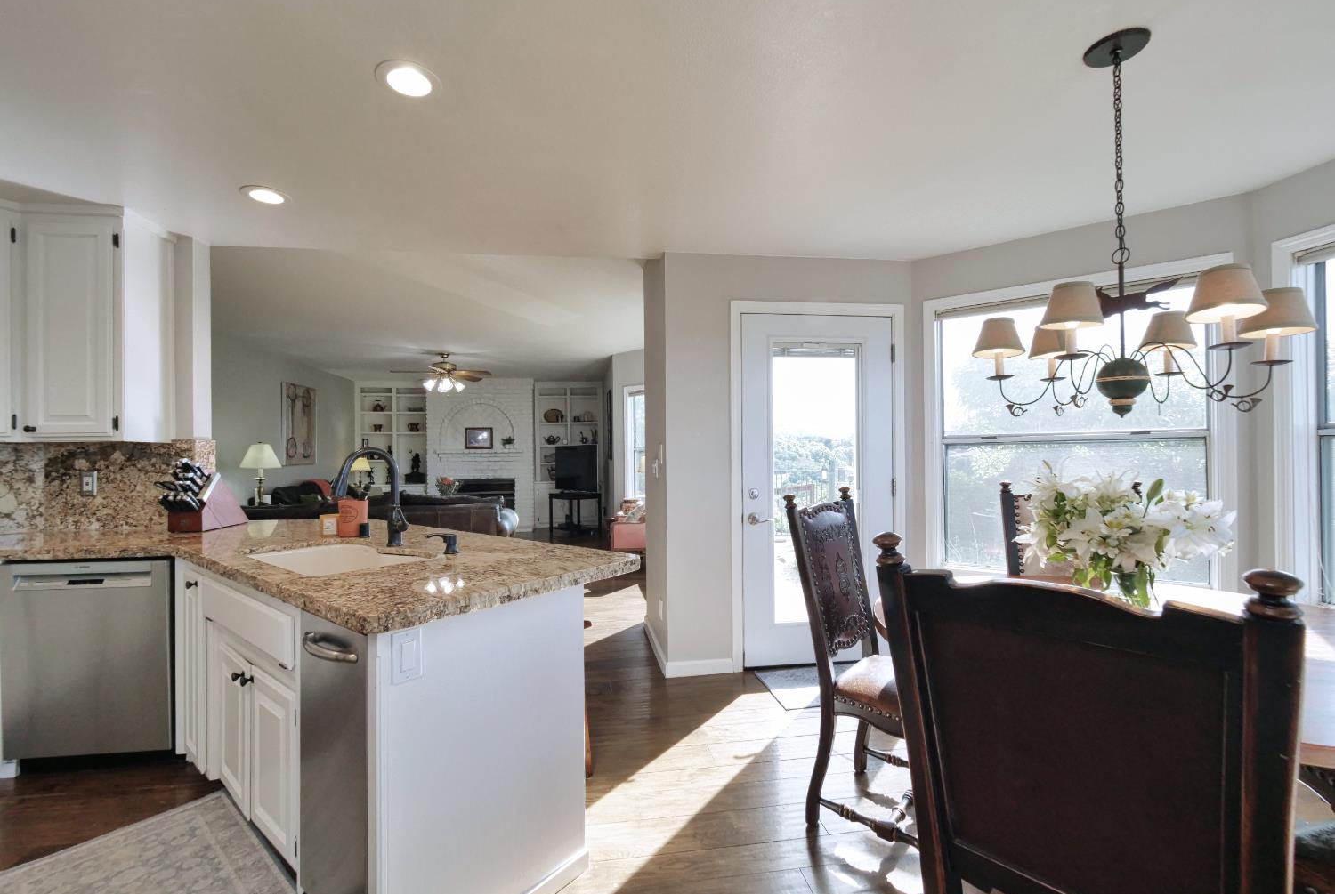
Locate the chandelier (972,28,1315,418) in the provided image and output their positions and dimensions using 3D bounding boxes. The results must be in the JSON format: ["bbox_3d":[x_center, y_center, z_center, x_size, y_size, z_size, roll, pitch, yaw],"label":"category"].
[{"bbox_3d":[1.262,-0.597,1.505,0.690,1.035,0.690,0,0,0],"label":"chandelier"}]

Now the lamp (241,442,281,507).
[{"bbox_3d":[-4.256,0.289,5.650,0.360,0.677,0.360,0,0,-7],"label":"lamp"}]

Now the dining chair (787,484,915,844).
[{"bbox_3d":[0.783,0.725,1.848,0.600,1.125,0.510,-1,0,42],"label":"dining chair"}]

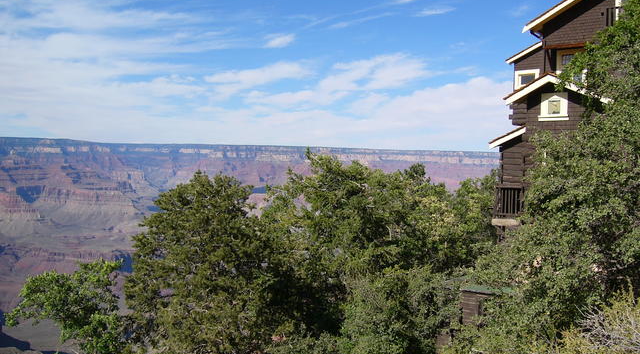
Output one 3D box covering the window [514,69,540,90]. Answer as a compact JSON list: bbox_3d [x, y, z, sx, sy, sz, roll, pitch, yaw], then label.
[{"bbox_3d":[7.485,-3.478,23.246,0.994,0.750,0.130,3,2,44],"label":"window"}]

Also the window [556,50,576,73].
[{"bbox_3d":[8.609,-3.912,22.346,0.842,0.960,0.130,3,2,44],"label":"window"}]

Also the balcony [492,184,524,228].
[{"bbox_3d":[6.308,0.887,20.757,1.064,1.374,1.000,3,2,44],"label":"balcony"}]

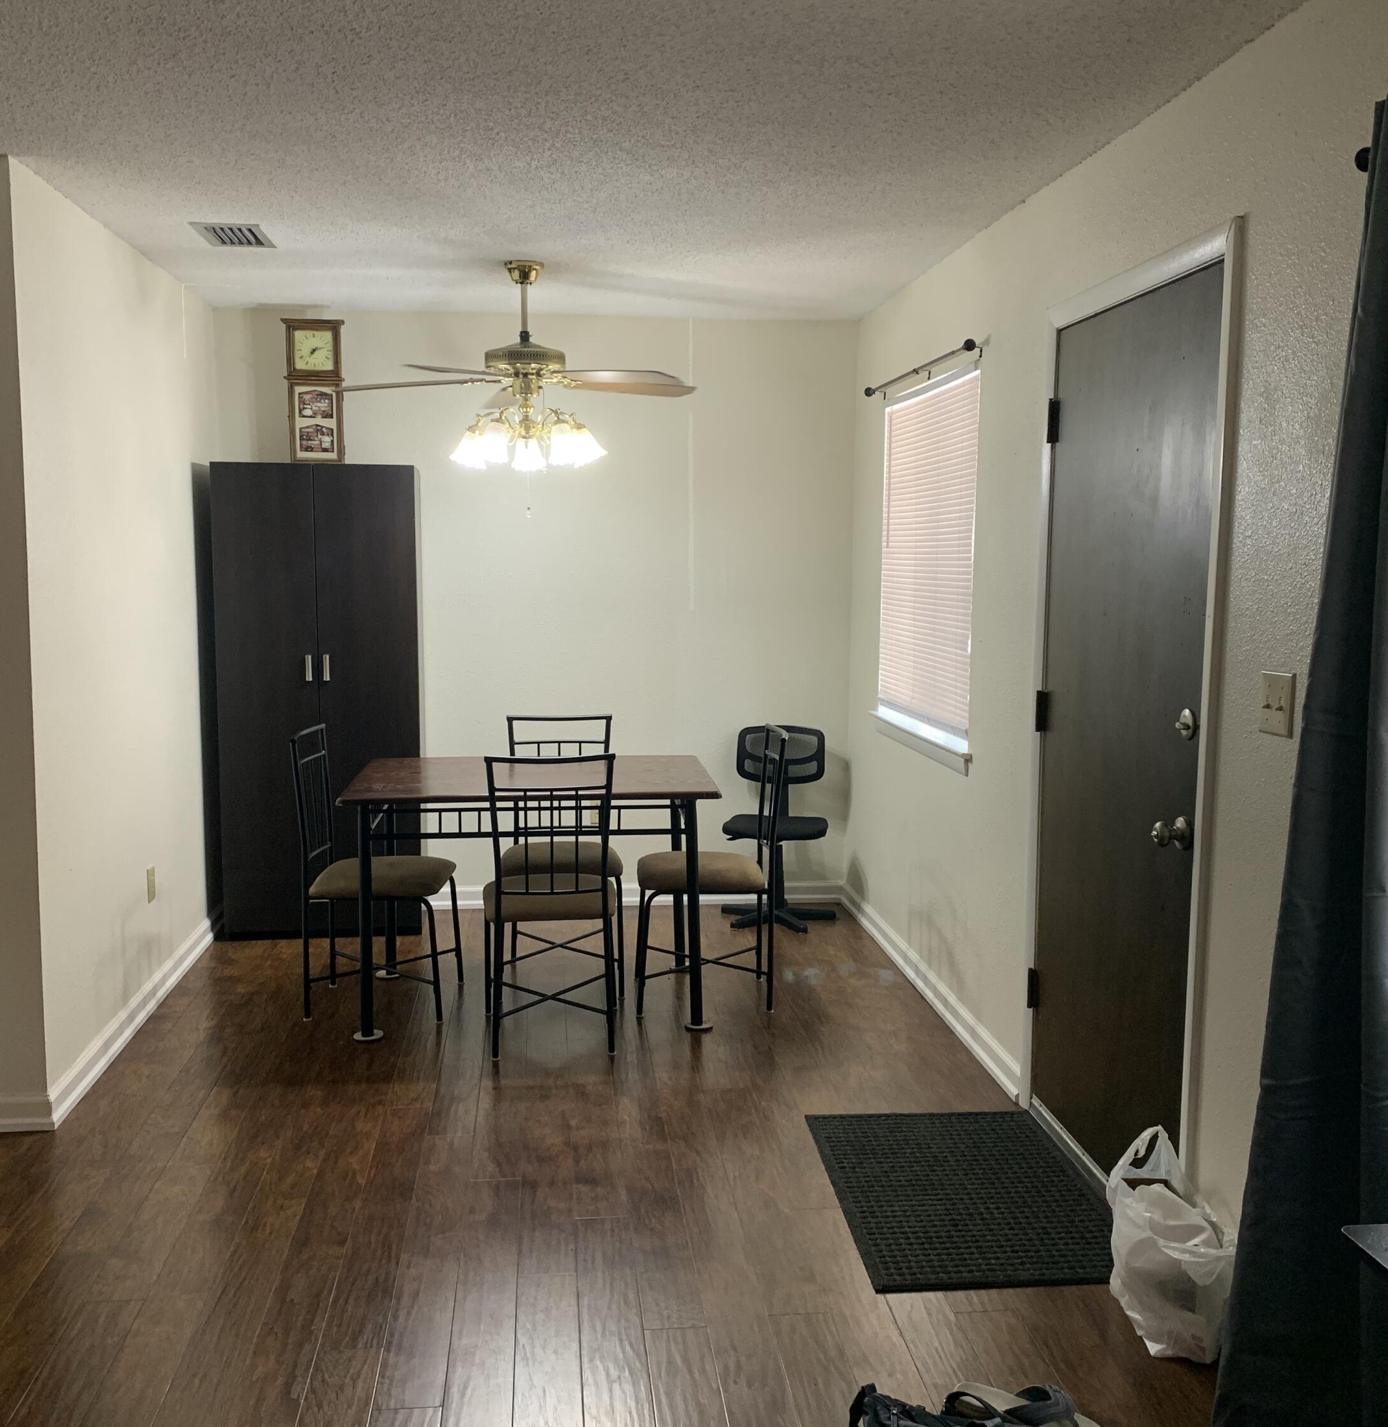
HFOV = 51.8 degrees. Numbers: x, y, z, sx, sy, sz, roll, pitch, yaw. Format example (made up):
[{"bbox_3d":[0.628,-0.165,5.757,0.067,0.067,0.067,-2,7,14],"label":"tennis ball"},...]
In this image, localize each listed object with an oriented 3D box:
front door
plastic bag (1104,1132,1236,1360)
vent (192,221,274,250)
[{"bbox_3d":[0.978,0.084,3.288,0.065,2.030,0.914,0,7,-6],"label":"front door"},{"bbox_3d":[0.919,1.022,2.777,0.190,0.365,0.275,0,7,-6],"label":"plastic bag"},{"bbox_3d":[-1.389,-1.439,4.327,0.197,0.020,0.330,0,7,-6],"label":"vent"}]

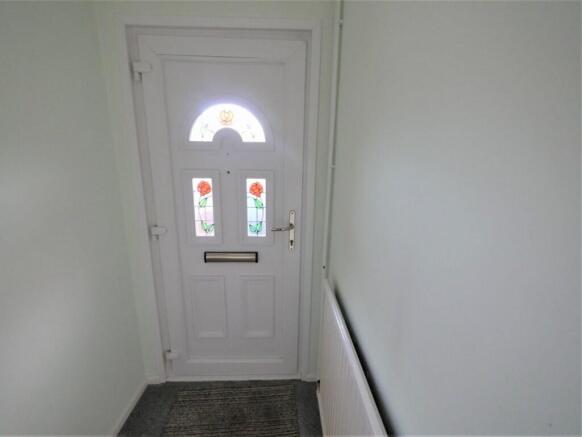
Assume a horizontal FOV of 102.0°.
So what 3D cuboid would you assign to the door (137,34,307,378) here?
[{"bbox_3d":[-0.359,0.072,1.422,0.843,2.010,0.070,1,12,-2],"label":"door"}]

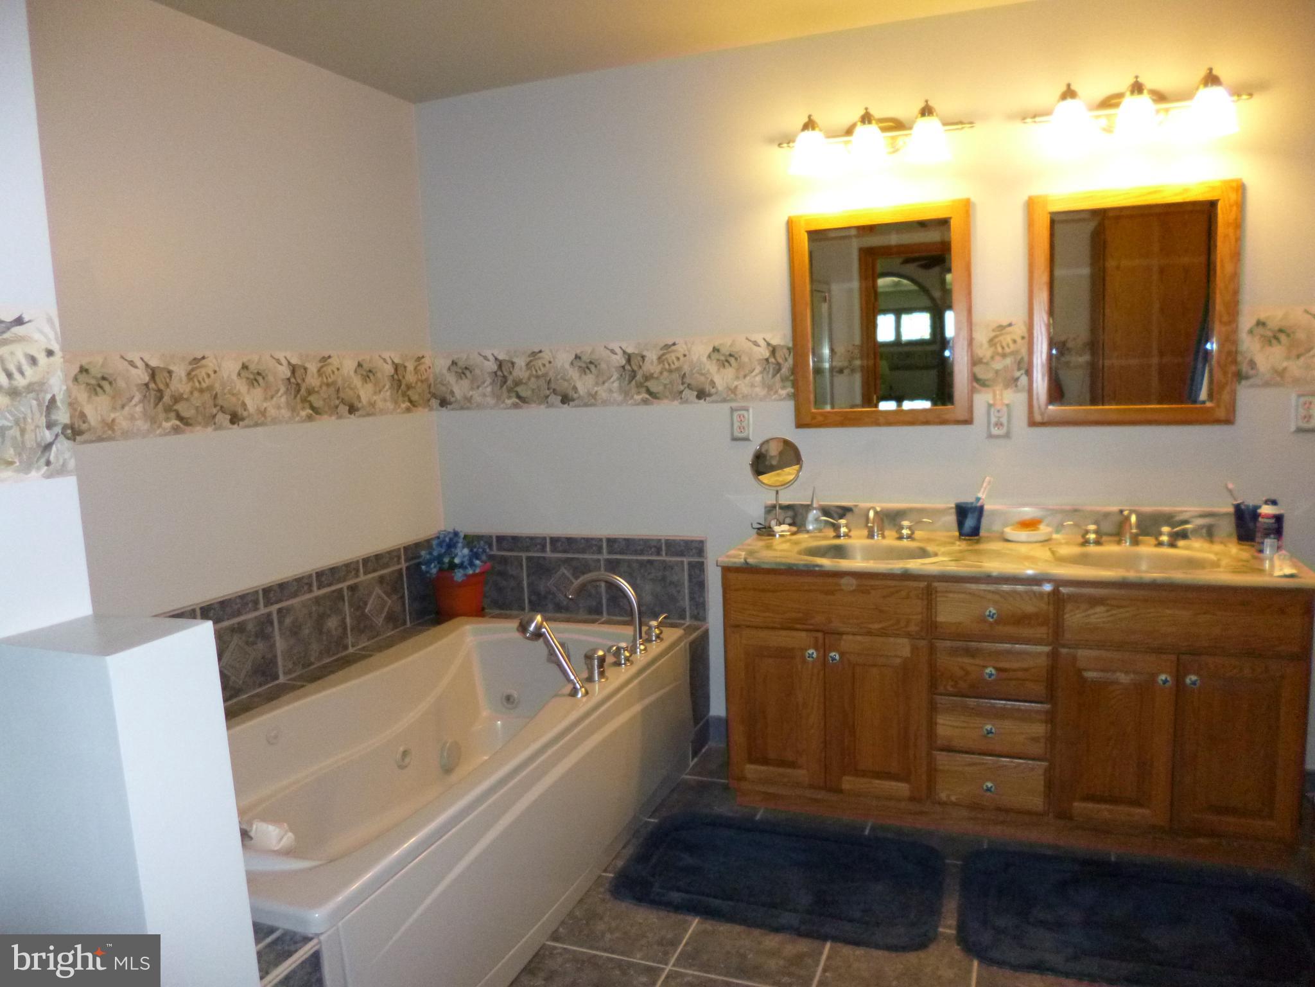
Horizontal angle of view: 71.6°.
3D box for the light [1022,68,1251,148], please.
[{"bbox_3d":[1.354,-1.085,2.591,0.592,0.177,0.200,0,8,21],"label":"light"}]

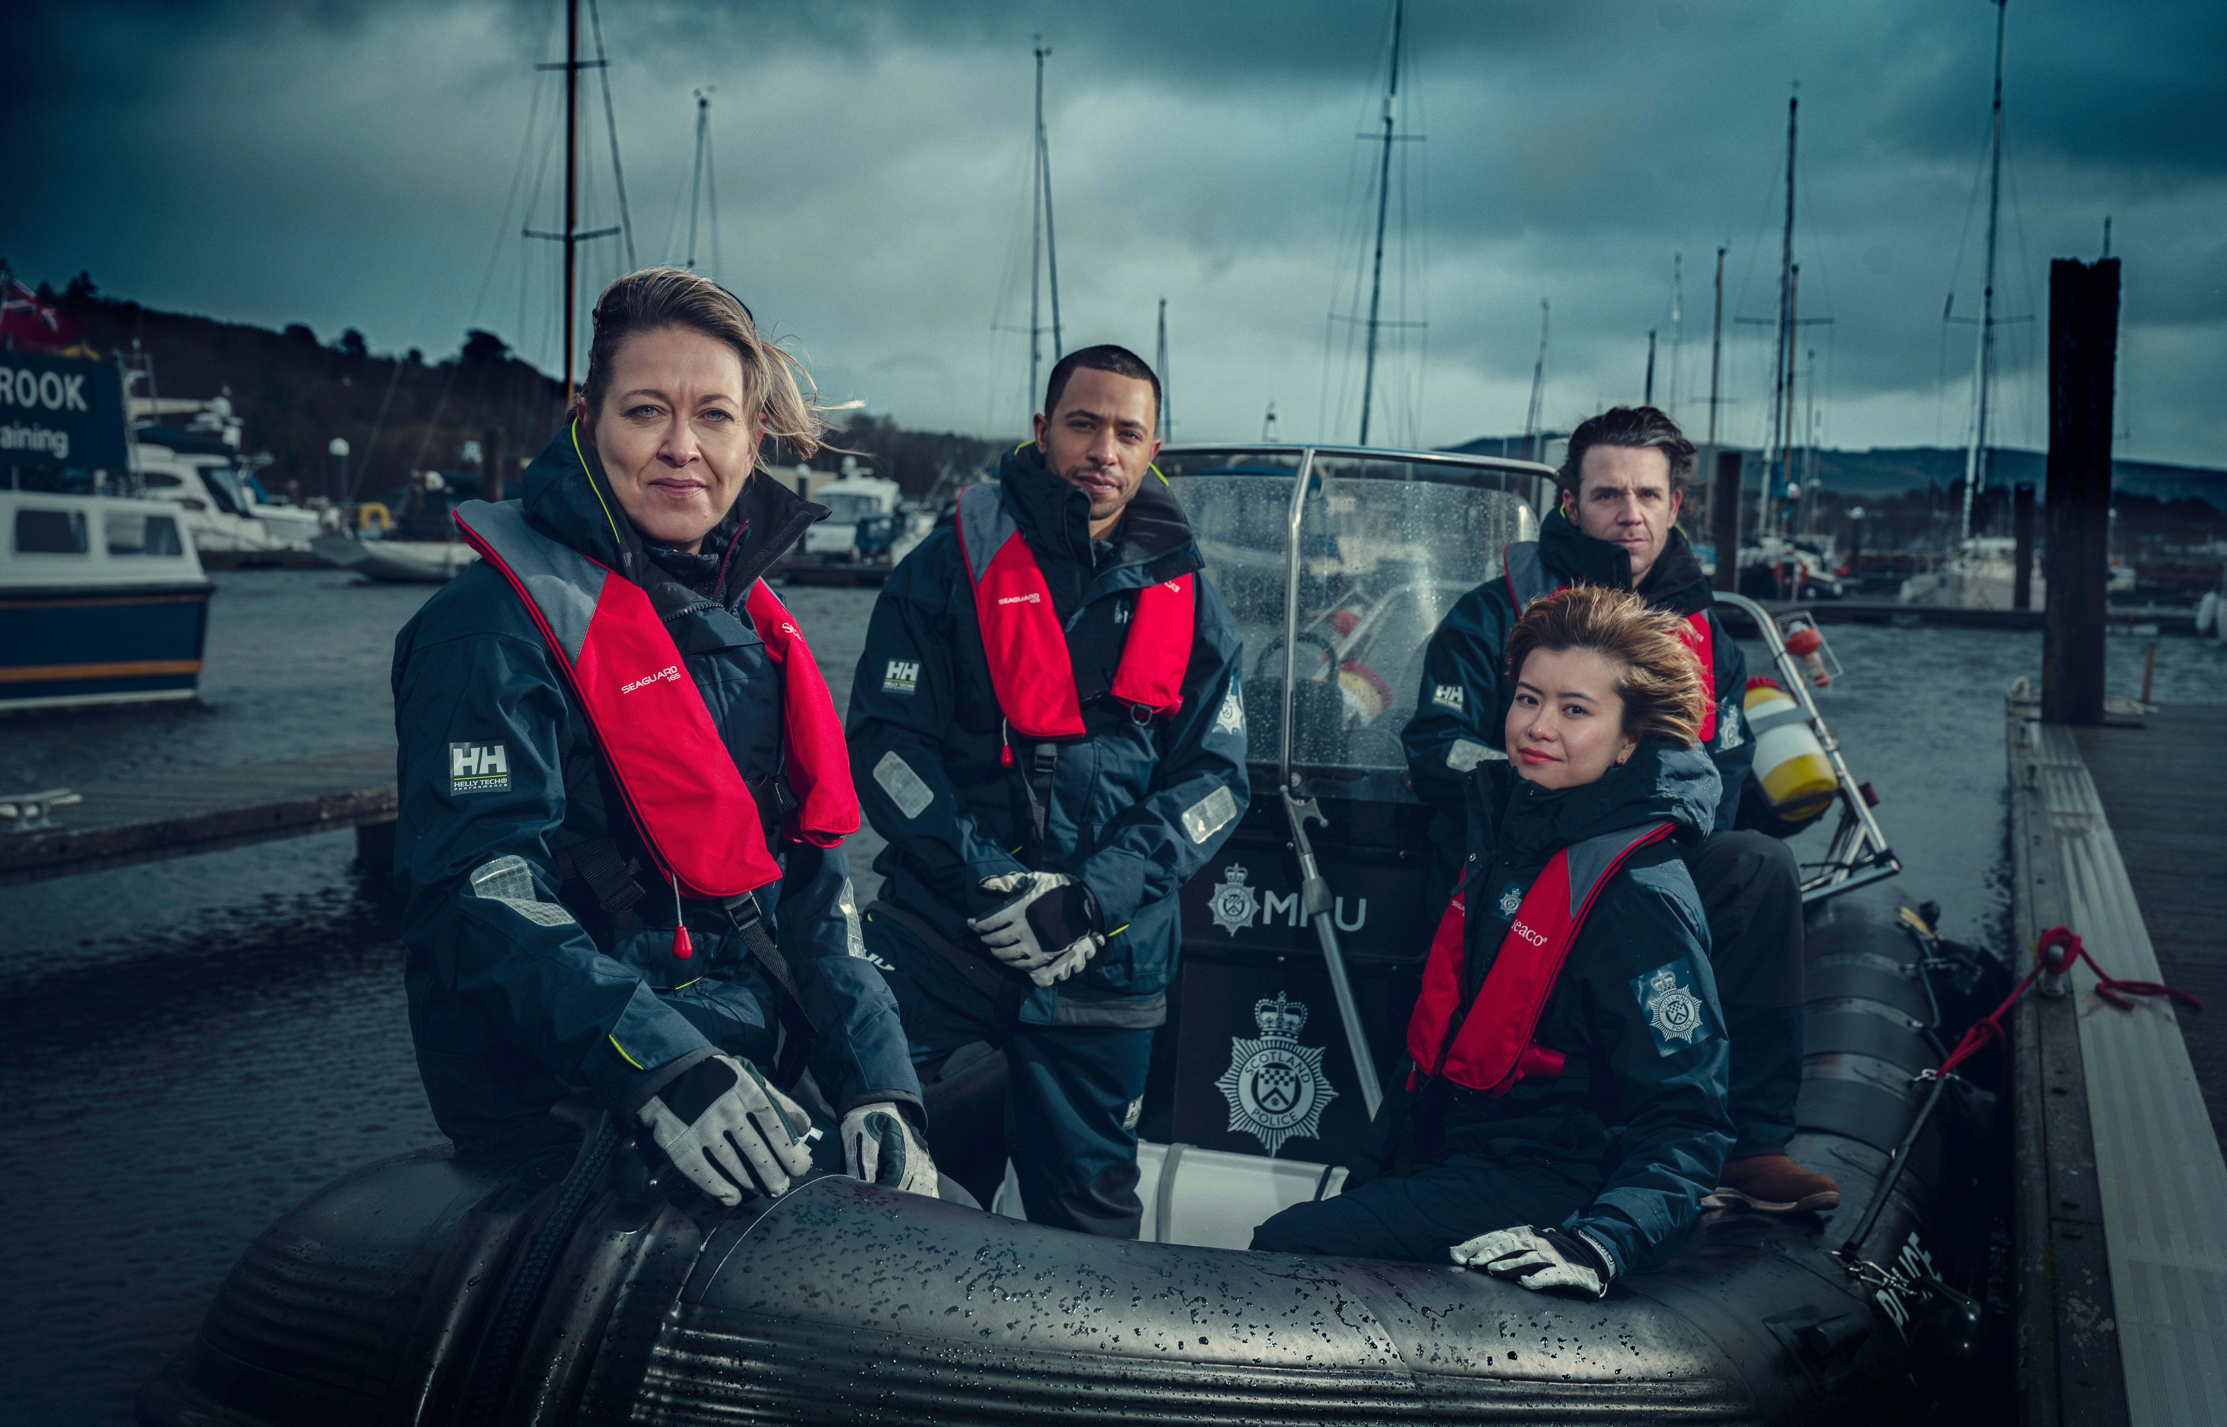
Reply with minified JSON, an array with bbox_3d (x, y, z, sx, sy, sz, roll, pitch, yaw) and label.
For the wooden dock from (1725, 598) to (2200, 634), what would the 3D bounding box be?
[{"bbox_3d":[17.140,-1.934,50.000,11.000,0.500,2.000,3,5,25],"label":"wooden dock"}]

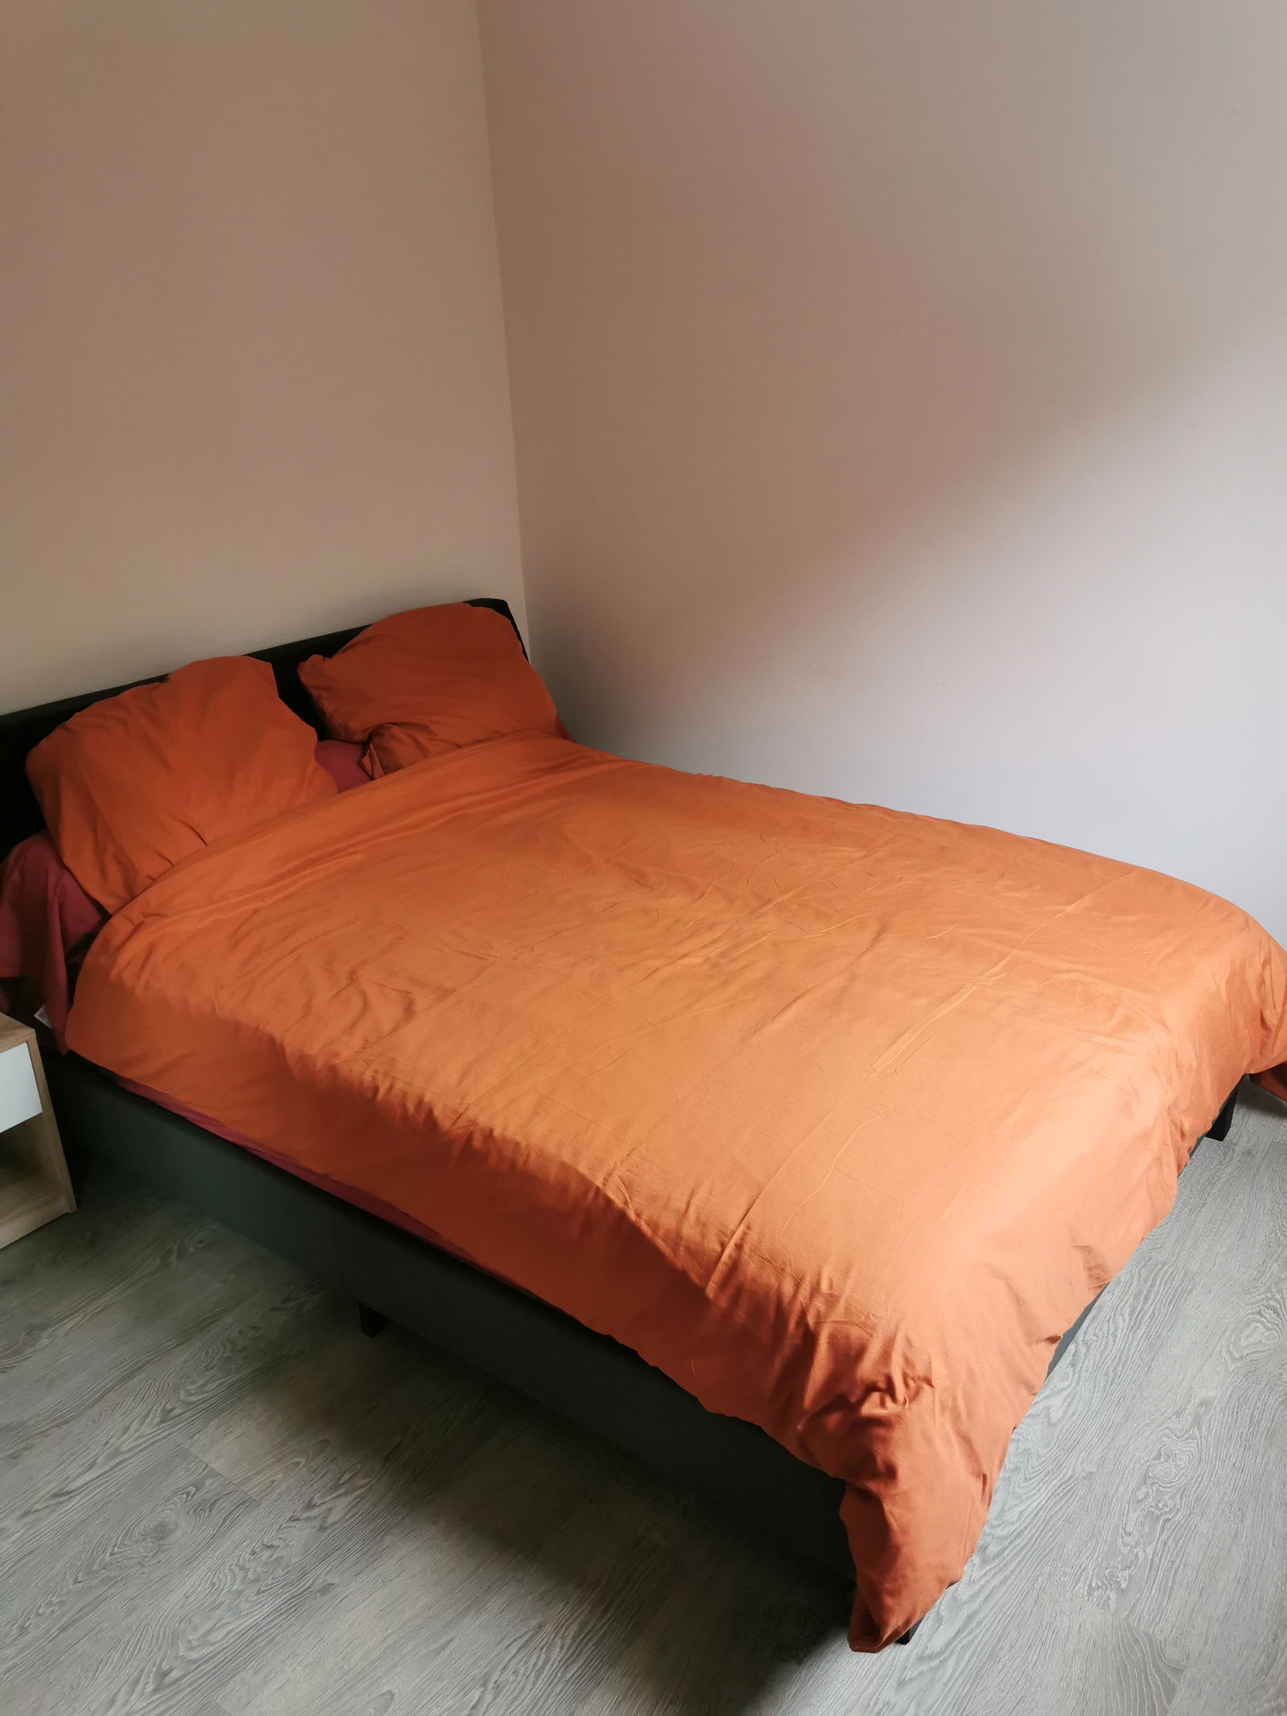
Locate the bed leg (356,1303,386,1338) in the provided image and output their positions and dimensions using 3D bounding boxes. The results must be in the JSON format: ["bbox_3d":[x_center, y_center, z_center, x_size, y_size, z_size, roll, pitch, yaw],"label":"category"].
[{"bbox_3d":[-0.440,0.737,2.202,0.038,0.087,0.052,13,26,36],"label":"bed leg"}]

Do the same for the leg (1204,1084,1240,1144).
[{"bbox_3d":[1.119,0.494,2.619,0.055,0.087,0.064,13,26,36],"label":"leg"}]

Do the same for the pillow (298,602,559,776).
[{"bbox_3d":[-0.512,-0.367,3.282,0.180,0.410,0.610,-32,-3,43],"label":"pillow"}]

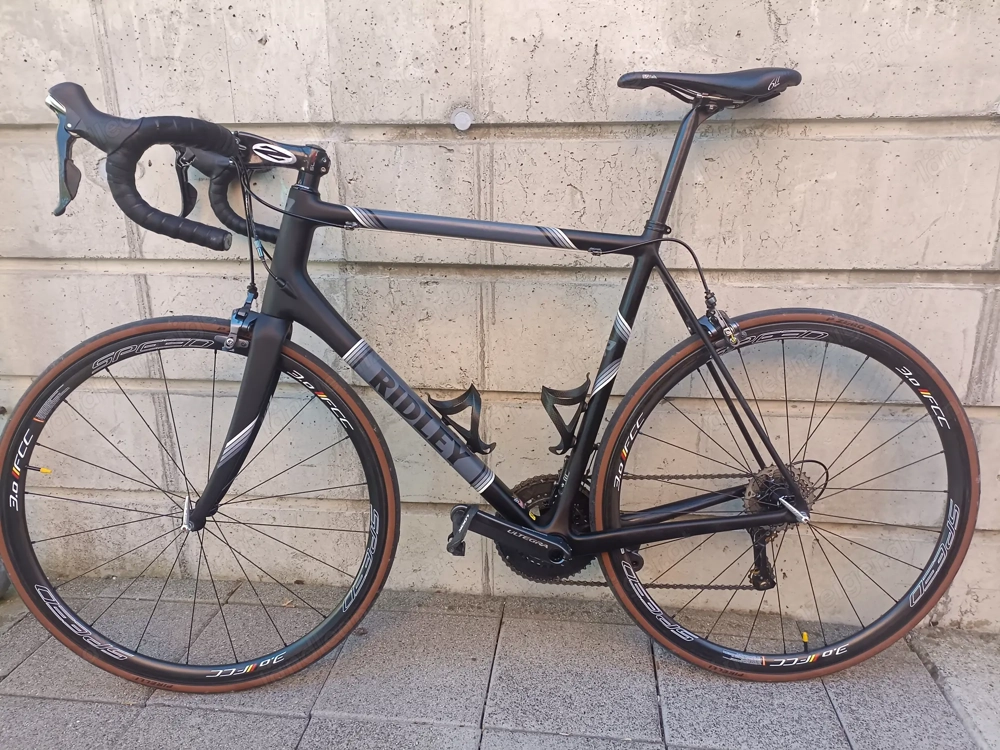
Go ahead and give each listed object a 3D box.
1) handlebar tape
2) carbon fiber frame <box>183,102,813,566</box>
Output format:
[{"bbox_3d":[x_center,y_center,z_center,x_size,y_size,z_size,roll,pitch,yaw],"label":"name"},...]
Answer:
[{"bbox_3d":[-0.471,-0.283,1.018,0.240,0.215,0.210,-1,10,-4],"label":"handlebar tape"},{"bbox_3d":[-0.011,-0.059,1.195,1.005,0.750,0.140,-1,10,-1],"label":"carbon fiber frame"}]

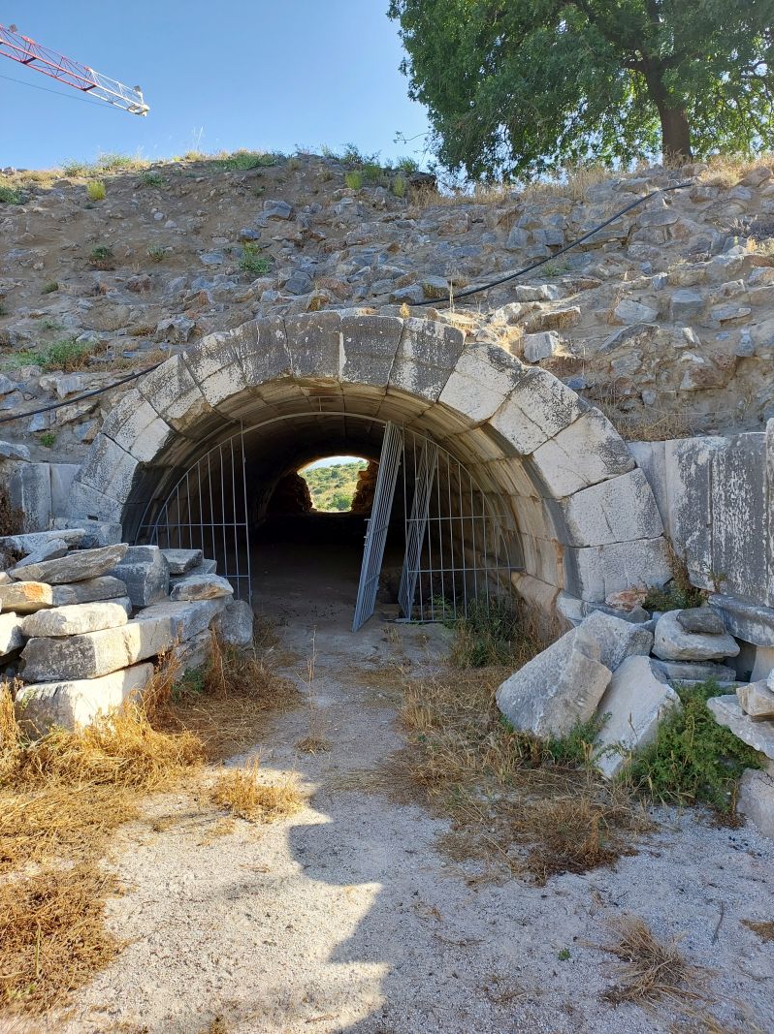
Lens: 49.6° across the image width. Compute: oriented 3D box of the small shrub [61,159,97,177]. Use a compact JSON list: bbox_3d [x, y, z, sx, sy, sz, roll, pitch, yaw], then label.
[{"bbox_3d":[-5.071,-5.753,13.800,0.540,0.260,0.420,-2,2,-2],"label":"small shrub"}]

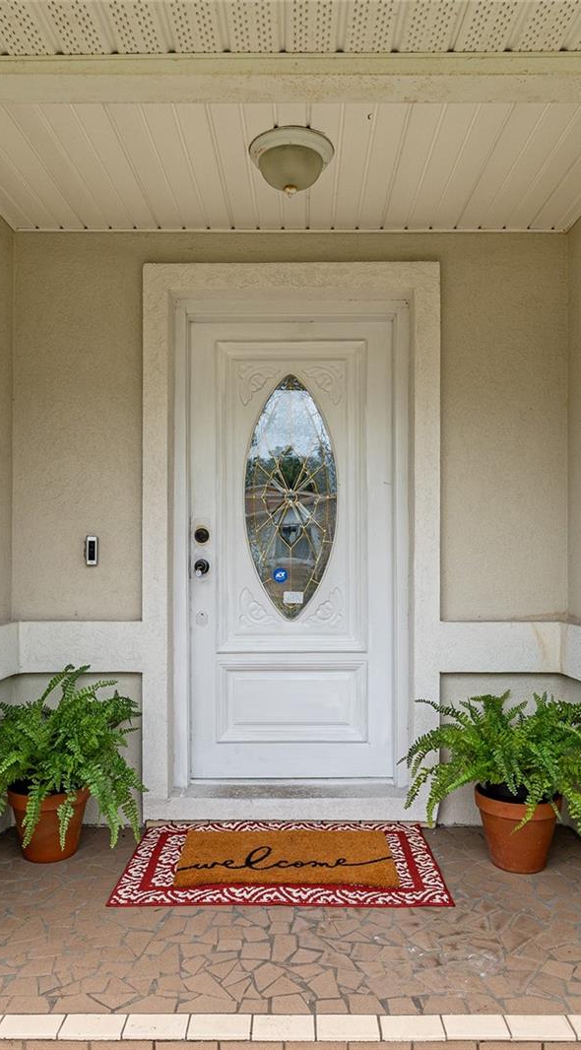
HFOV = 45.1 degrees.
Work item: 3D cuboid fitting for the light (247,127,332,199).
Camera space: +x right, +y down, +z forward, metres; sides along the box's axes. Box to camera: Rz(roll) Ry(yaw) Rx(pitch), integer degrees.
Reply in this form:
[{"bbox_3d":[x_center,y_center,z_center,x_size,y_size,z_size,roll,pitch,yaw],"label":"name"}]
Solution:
[{"bbox_3d":[0.003,-1.159,2.310,0.280,0.158,0.280,0,-1,0],"label":"light"}]

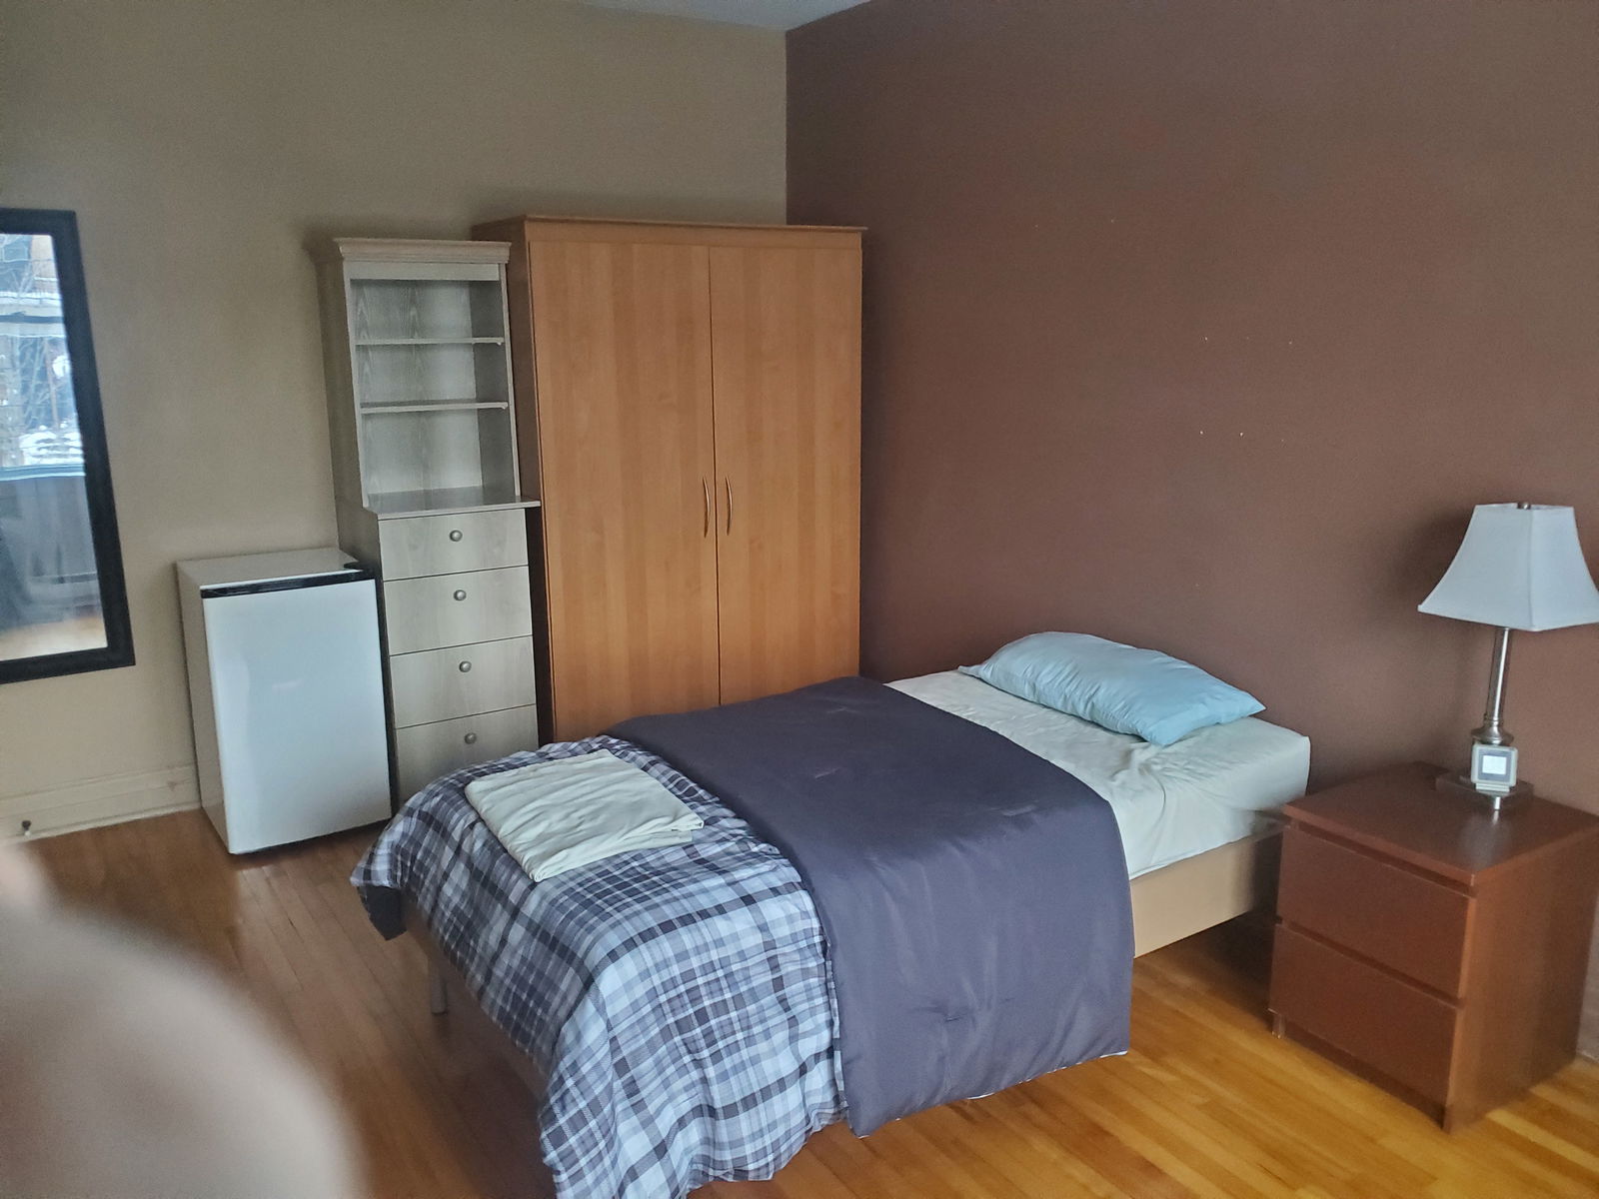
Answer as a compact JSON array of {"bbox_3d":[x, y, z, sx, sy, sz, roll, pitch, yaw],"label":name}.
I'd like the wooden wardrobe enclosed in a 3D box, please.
[{"bbox_3d":[-0.445,-0.389,4.527,1.303,1.940,0.553,-8,14,-31],"label":"wooden wardrobe"}]

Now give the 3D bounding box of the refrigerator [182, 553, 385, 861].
[{"bbox_3d":[-1.683,0.306,3.929,0.490,0.848,0.527,-8,14,-33],"label":"refrigerator"}]

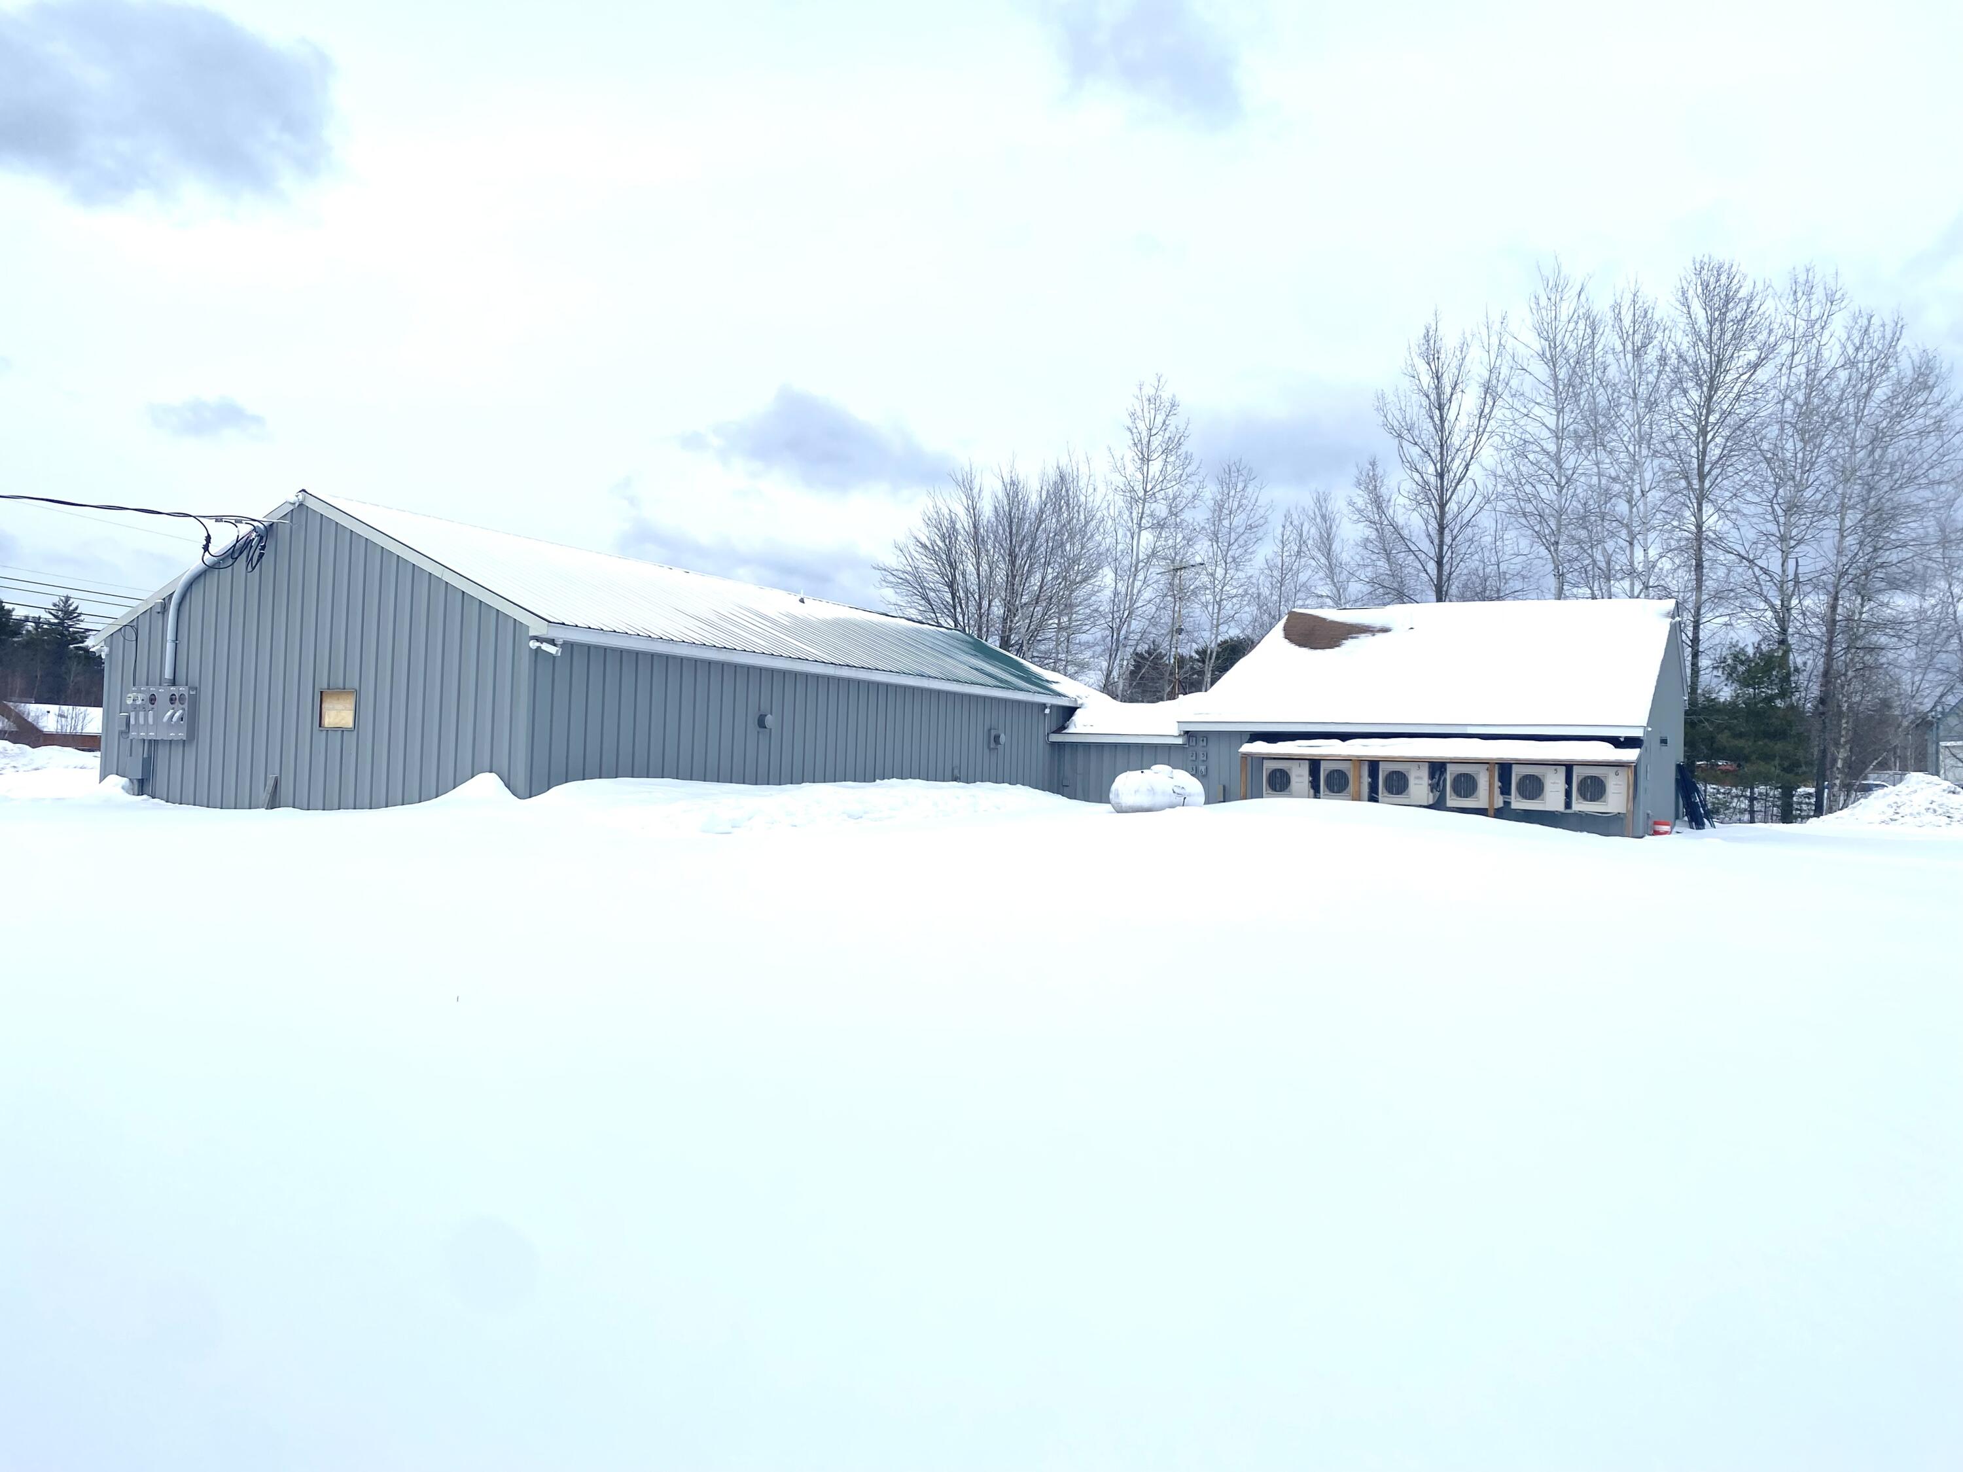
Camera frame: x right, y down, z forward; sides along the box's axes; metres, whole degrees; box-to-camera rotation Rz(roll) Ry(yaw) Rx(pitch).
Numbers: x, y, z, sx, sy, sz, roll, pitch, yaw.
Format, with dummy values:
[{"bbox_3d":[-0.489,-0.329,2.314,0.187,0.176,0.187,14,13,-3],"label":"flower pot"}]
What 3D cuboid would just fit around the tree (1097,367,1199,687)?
[{"bbox_3d":[5.300,-4.710,46.950,3.320,13.600,3.160,2,-2,0],"label":"tree"}]

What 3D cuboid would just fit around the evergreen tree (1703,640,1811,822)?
[{"bbox_3d":[19.470,-0.050,37.000,2.950,4.700,2.800,2,-2,0],"label":"evergreen tree"}]

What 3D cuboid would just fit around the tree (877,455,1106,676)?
[{"bbox_3d":[0.250,-3.200,42.950,6.660,10.020,5.660,2,-2,0],"label":"tree"}]

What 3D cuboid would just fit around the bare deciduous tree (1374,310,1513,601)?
[{"bbox_3d":[12.450,-4.710,39.920,3.740,13.680,3.560,2,-2,0],"label":"bare deciduous tree"}]

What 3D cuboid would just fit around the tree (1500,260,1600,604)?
[{"bbox_3d":[15.840,-5.540,41.410,3.040,15.650,2.890,2,-2,0],"label":"tree"}]

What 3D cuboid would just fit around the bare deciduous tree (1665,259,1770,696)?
[{"bbox_3d":[19.460,-5.190,38.960,3.080,15.060,2.930,2,-2,0],"label":"bare deciduous tree"}]

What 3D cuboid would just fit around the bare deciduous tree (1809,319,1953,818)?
[{"bbox_3d":[23.780,-4.340,38.990,3.890,13.670,3.700,2,-2,0],"label":"bare deciduous tree"}]

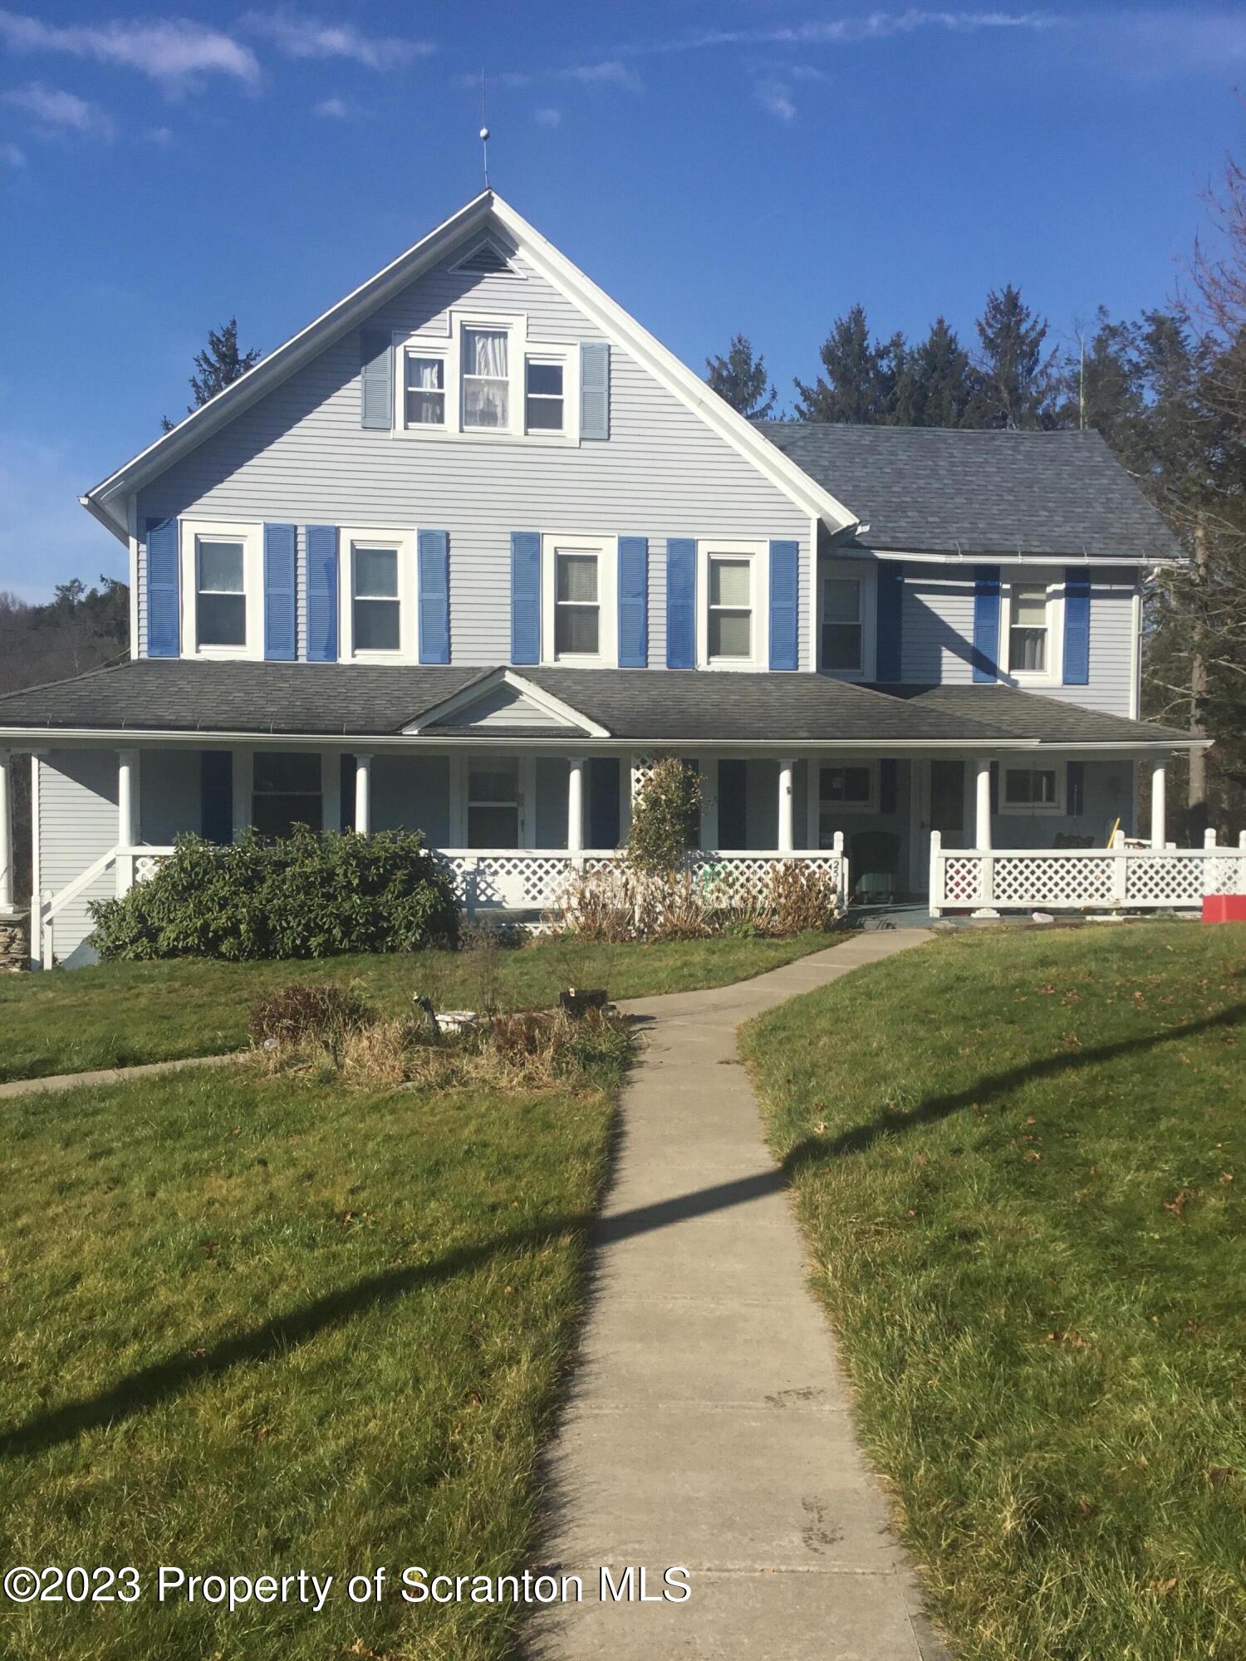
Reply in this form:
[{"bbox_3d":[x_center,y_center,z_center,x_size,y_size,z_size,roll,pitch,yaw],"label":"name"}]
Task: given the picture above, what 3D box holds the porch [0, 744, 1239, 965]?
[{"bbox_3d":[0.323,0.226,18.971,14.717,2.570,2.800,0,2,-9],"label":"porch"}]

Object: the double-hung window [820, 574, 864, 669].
[{"bbox_3d":[3.152,-2.974,21.445,0.620,1.370,0.100,0,2,-9],"label":"double-hung window"}]

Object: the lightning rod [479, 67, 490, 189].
[{"bbox_3d":[-1.732,-8.792,18.757,0.120,1.641,0.120,-2,2,-9],"label":"lightning rod"}]

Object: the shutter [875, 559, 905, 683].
[{"bbox_3d":[3.865,-3.016,21.539,0.385,1.732,0.040,0,2,-9],"label":"shutter"}]

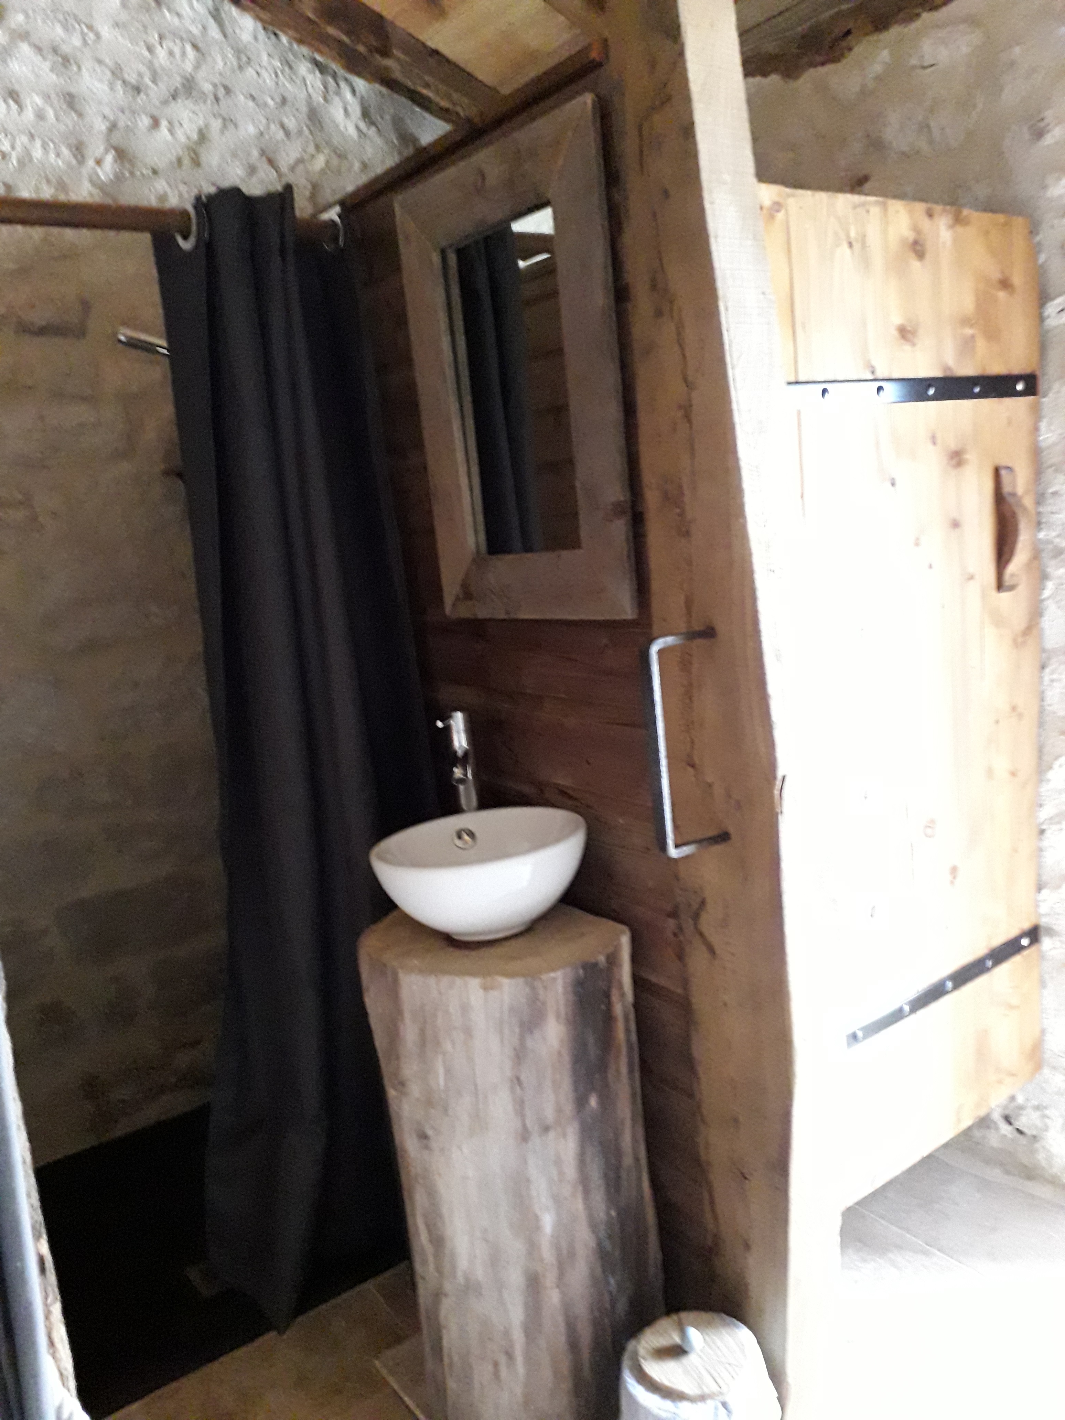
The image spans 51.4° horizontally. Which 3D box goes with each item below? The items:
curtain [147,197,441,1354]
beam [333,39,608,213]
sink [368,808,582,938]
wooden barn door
[{"bbox_3d":[-0.441,0.149,2.010,0.500,2.030,0.160,-12,12,-34],"label":"curtain"},{"bbox_3d":[-0.128,-0.841,1.665,0.045,0.040,0.750,-12,12,-34],"label":"beam"},{"bbox_3d":[-0.076,0.265,1.706,0.325,0.150,0.325,-5,10,1],"label":"sink"},{"bbox_3d":[0.638,0.001,1.907,0.800,1.647,0.050,-12,12,-34],"label":"wooden barn door"}]

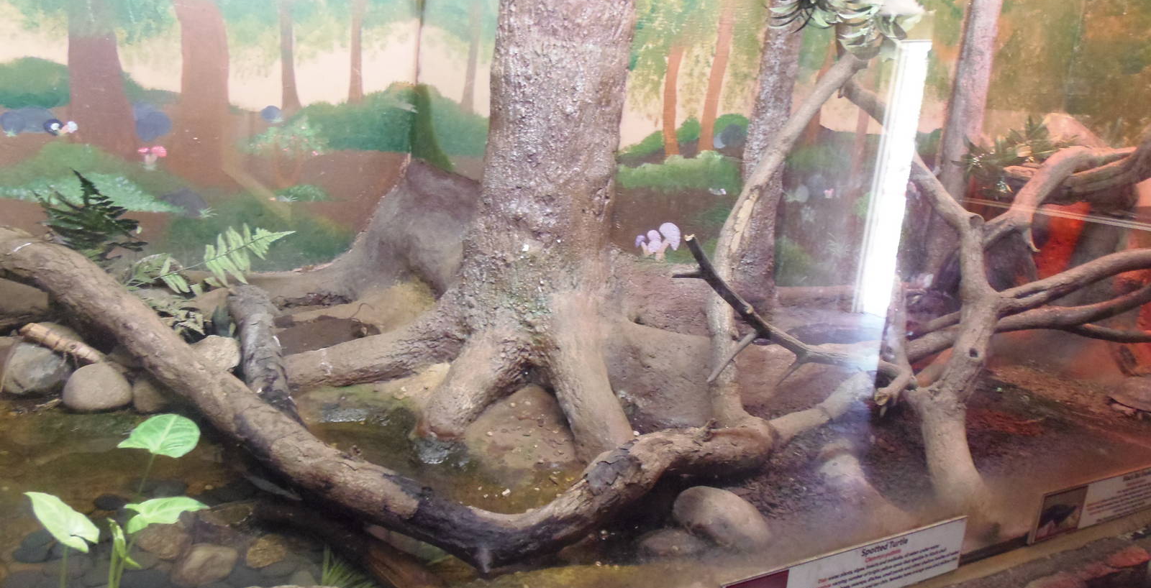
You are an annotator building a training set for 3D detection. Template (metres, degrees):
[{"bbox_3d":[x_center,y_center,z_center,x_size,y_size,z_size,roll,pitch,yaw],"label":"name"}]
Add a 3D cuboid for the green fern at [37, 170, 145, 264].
[{"bbox_3d":[-0.983,-0.149,1.620,0.200,0.190,0.170,-2,14,-31],"label":"green fern"}]

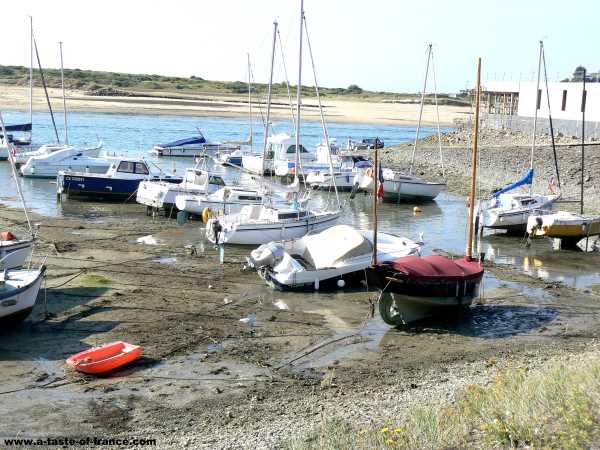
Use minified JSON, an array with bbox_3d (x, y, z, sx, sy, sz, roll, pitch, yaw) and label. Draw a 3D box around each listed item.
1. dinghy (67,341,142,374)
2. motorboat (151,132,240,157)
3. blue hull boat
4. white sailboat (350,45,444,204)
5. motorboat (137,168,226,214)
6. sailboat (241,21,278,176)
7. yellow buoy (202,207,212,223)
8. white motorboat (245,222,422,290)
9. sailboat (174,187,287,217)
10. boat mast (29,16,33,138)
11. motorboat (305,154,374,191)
[{"bbox_3d":[-4.315,2.892,22.259,0.800,0.360,1.900,6,9,28],"label":"dinghy"},{"bbox_3d":[-9.338,-7.266,90.076,7.000,1.900,2.300,0,8,-15],"label":"motorboat"},{"bbox_3d":[-9.808,-2.574,54.127,6.400,2.200,2.300,1,8,-8],"label":"blue hull boat"},{"bbox_3d":[6.393,-5.968,60.650,5.500,8.700,2.100,2,8,-20],"label":"white sailboat"},{"bbox_3d":[-5.926,-1.879,50.912,4.900,2.000,2.000,-3,9,-33],"label":"motorboat"},{"bbox_3d":[-2.696,-9.688,77.516,6.300,11.000,2.300,-3,9,-35],"label":"sailboat"},{"bbox_3d":[-3.412,-0.348,36.800,0.130,0.620,0.620,6,9,28],"label":"yellow buoy"},{"bbox_3d":[1.235,0.892,33.907,6.000,1.650,2.100,-4,10,-40],"label":"white motorboat"},{"bbox_3d":[-3.278,-1.242,47.757,5.400,1.500,2.000,0,8,-17],"label":"sailboat"},{"bbox_3d":[-21.905,-11.932,81.879,0.160,9.921,0.160,-4,10,-40],"label":"boat mast"},{"bbox_3d":[3.113,-3.549,65.429,5.100,2.300,2.100,-1,9,-25],"label":"motorboat"}]

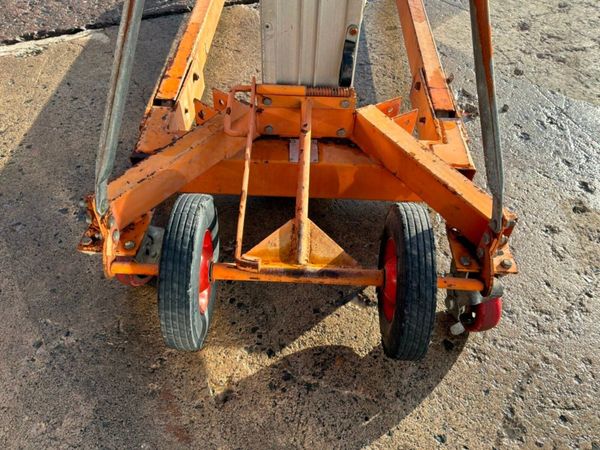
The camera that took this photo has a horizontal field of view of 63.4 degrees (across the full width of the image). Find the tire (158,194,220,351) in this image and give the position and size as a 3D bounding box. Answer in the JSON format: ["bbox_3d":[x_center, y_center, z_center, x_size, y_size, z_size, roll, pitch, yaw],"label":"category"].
[{"bbox_3d":[-0.185,0.080,0.845,0.056,0.269,0.269,3,49,0],"label":"tire"}]

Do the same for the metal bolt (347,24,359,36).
[{"bbox_3d":[0.090,-0.332,0.834,0.019,0.019,0.012,3,49,0],"label":"metal bolt"}]

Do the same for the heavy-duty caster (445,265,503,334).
[{"bbox_3d":[0.322,0.116,0.908,0.100,0.158,0.135,-7,50,-8],"label":"heavy-duty caster"}]

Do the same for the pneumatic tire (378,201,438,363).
[{"bbox_3d":[0.182,0.097,0.846,0.056,0.269,0.269,3,49,0],"label":"pneumatic tire"}]

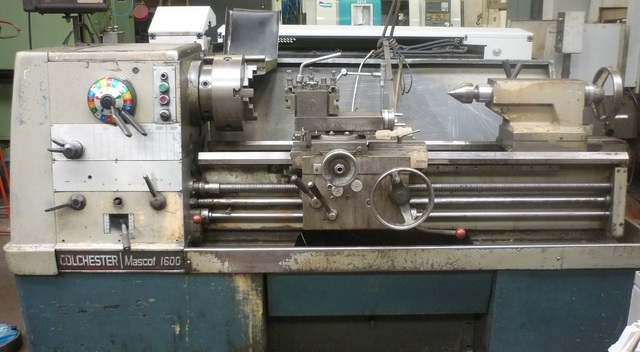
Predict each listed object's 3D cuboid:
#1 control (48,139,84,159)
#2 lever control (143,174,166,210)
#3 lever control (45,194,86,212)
[{"bbox_3d":[-0.944,-0.093,2.254,0.122,0.074,0.075,0,13,0],"label":"control"},{"bbox_3d":[-0.617,0.066,2.270,0.076,0.145,0.070,0,13,0],"label":"lever control"},{"bbox_3d":[-0.950,0.106,2.275,0.145,0.063,0.068,0,13,0],"label":"lever control"}]

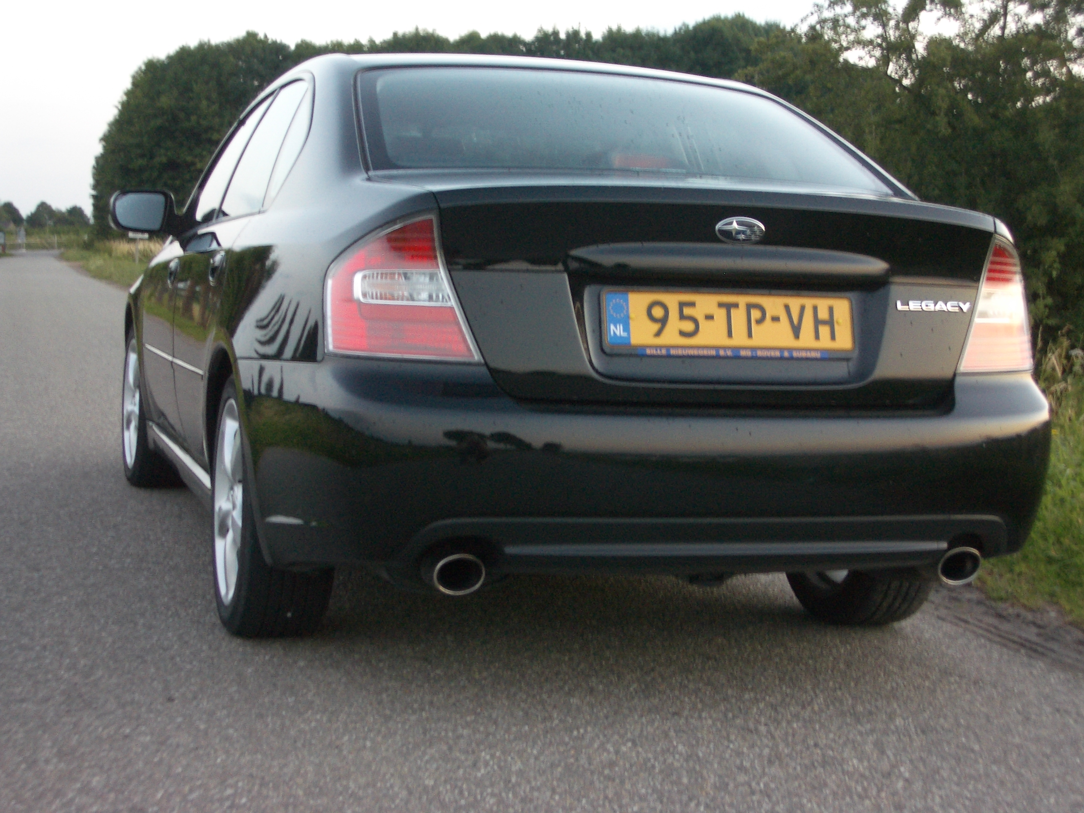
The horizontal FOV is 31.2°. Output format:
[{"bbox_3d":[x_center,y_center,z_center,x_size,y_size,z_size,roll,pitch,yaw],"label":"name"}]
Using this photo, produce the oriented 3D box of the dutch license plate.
[{"bbox_3d":[0.373,-0.160,3.799,0.527,0.122,0.020,1,-6,-17],"label":"dutch license plate"}]

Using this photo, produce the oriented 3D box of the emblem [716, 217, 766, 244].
[{"bbox_3d":[0.384,-0.342,3.770,0.104,0.056,0.015,1,-7,-17],"label":"emblem"}]

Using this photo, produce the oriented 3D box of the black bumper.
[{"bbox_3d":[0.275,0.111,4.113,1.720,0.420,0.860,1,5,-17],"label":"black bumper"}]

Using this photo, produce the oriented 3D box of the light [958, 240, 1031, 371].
[{"bbox_3d":[0.956,-0.214,4.085,0.275,0.275,0.230,1,5,-17],"label":"light"}]

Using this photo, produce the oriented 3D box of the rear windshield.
[{"bbox_3d":[0.157,-0.653,4.533,1.240,0.100,0.670,1,33,-17],"label":"rear windshield"}]

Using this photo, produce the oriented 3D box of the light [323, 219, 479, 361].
[{"bbox_3d":[-0.269,-0.229,3.714,0.275,0.275,0.230,1,5,-17],"label":"light"}]

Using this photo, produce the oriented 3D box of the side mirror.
[{"bbox_3d":[-1.256,-0.611,6.103,0.205,0.140,0.120,1,5,-17],"label":"side mirror"}]

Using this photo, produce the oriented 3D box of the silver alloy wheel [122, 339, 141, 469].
[{"bbox_3d":[-1.404,-0.006,7.024,0.180,0.465,0.465,1,5,-17],"label":"silver alloy wheel"}]

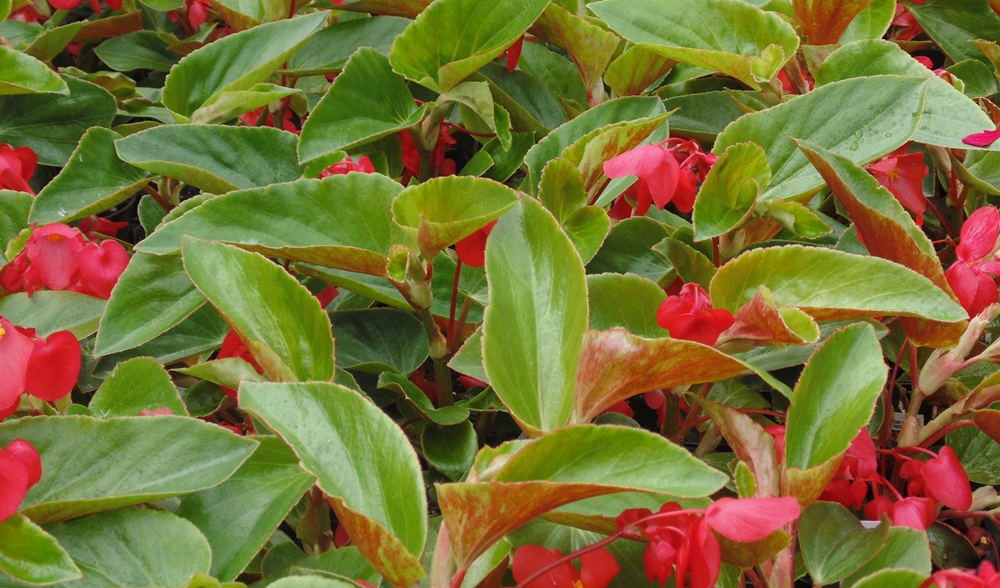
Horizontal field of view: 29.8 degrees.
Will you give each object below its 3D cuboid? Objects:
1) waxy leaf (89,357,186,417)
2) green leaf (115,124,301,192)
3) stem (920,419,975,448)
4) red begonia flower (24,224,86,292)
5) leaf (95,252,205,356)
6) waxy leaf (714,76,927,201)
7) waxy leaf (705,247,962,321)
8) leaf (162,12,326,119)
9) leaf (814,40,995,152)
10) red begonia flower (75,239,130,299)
[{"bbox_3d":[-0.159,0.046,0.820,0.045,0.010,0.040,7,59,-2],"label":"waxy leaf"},{"bbox_3d":[-0.149,-0.069,0.960,0.096,0.016,0.040,7,35,5],"label":"green leaf"},{"bbox_3d":[0.193,0.060,0.810,0.027,0.004,0.004,-26,0,15],"label":"stem"},{"bbox_3d":[-0.208,-0.017,0.880,0.028,0.027,0.020,-2,22,-5],"label":"red begonia flower"},{"bbox_3d":[-0.186,0.004,1.030,0.095,0.022,0.054,-31,40,-18],"label":"leaf"},{"bbox_3d":[0.168,-0.079,0.970,0.112,0.014,0.052,-33,56,-17],"label":"waxy leaf"},{"bbox_3d":[0.155,-0.003,0.855,0.116,0.020,0.042,6,41,2],"label":"waxy leaf"},{"bbox_3d":[-0.165,-0.145,1.200,0.110,0.028,0.050,-36,42,1],"label":"leaf"},{"bbox_3d":[0.260,-0.126,1.200,0.118,0.022,0.060,13,47,-6],"label":"leaf"},{"bbox_3d":[-0.186,-0.011,0.880,0.023,0.025,0.015,-8,23,-19],"label":"red begonia flower"}]

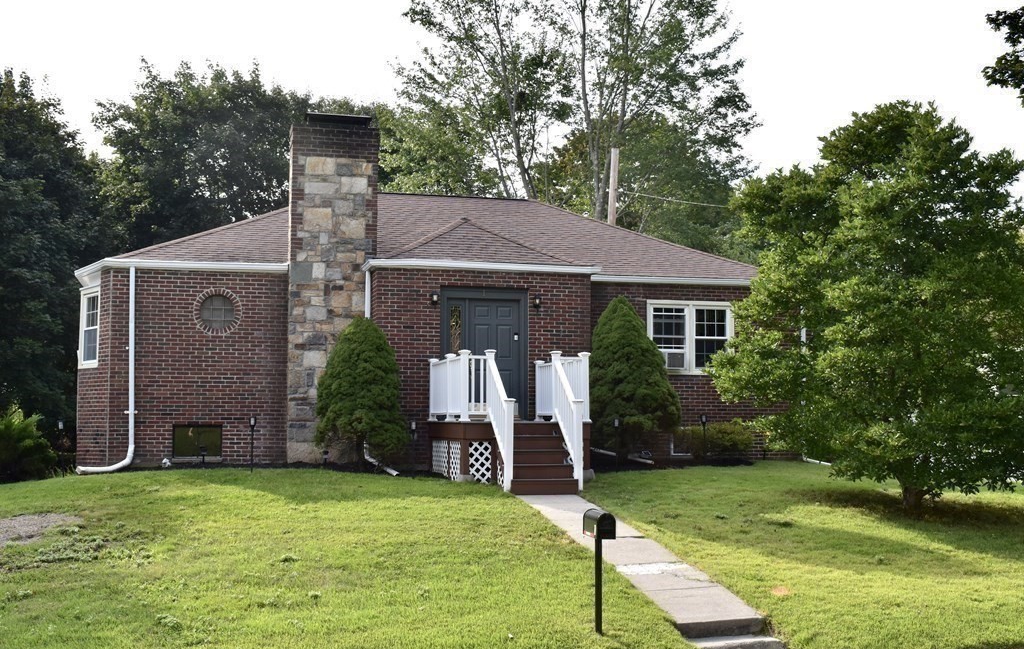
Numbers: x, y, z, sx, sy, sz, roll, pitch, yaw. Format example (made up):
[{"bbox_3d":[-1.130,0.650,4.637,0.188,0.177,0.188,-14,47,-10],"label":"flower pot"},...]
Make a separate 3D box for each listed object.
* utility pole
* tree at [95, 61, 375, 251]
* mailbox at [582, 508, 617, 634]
[{"bbox_3d":[2.725,-0.839,35.886,0.260,8.840,0.260,5,-4,-13],"label":"utility pole"},{"bbox_3d":[-8.655,-2.280,37.579,9.000,11.810,9.000,1,-4,-13],"label":"tree"},{"bbox_3d":[0.765,2.160,10.688,0.170,1.060,0.500,1,-4,-11],"label":"mailbox"}]

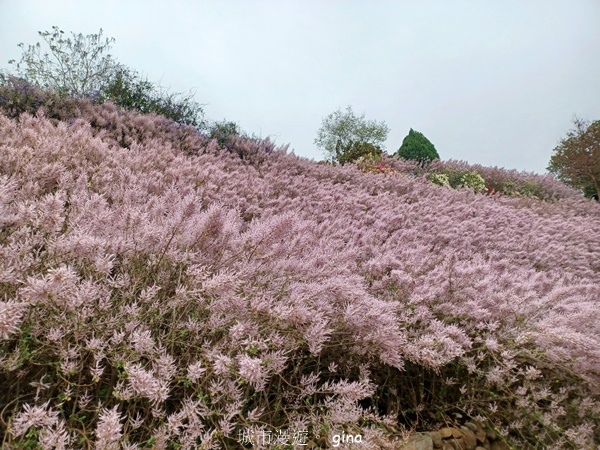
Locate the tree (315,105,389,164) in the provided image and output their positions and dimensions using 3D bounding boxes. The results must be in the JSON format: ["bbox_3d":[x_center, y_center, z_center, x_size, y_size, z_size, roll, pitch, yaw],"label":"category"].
[{"bbox_3d":[1.842,-3.202,15.500,2.600,2.250,2.300,0,-4,0],"label":"tree"}]

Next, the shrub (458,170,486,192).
[{"bbox_3d":[5.255,-1.310,13.200,0.860,0.750,0.800,0,-4,0],"label":"shrub"}]

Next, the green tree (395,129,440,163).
[{"bbox_3d":[4.157,-2.719,15.200,1.500,1.400,1.450,0,-4,0],"label":"green tree"}]

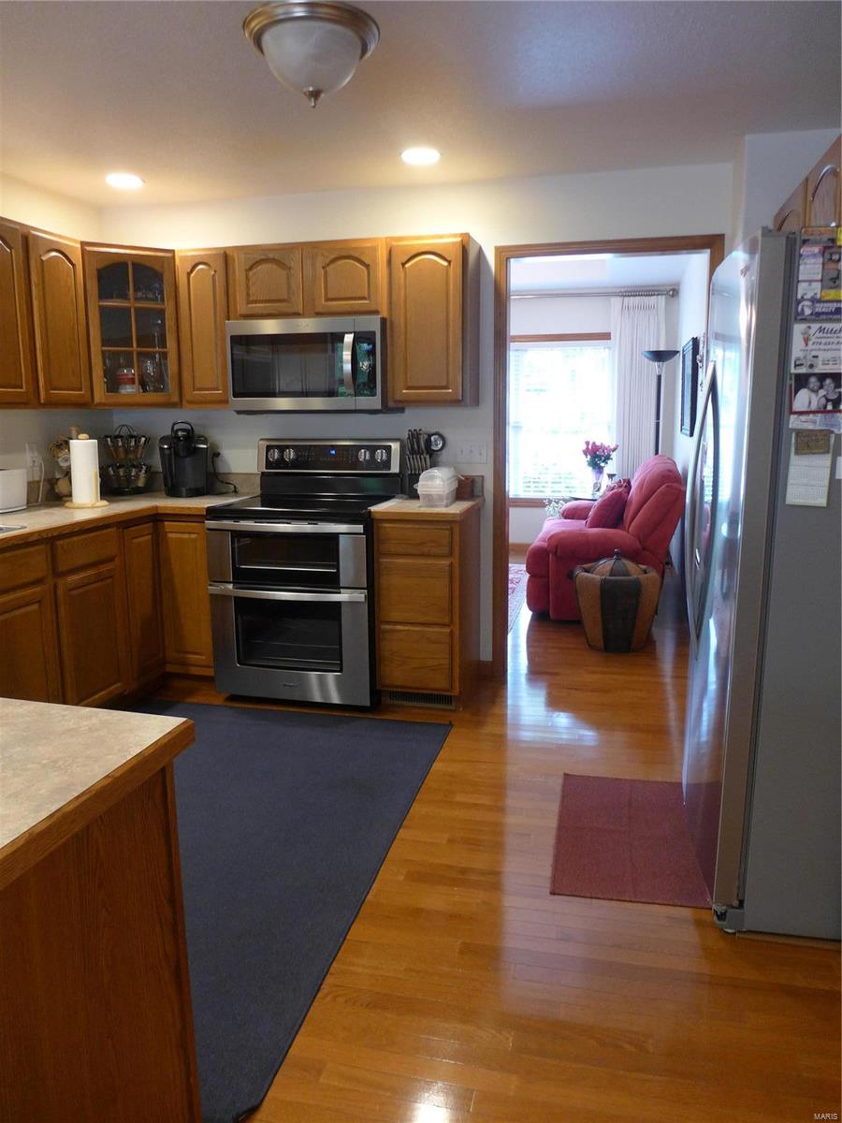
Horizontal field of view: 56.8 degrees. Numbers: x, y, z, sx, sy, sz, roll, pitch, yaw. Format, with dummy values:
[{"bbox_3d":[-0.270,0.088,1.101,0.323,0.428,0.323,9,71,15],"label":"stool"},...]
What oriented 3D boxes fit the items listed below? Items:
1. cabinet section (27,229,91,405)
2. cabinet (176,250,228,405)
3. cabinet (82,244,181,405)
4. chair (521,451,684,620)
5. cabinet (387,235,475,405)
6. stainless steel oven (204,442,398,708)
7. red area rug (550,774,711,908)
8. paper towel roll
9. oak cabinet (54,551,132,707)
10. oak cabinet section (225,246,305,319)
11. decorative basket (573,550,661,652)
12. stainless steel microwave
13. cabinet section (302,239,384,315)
[{"bbox_3d":[-1.726,-1.057,3.446,0.328,0.737,0.377,2,11,13],"label":"cabinet section"},{"bbox_3d":[-1.032,-1.161,3.962,0.240,0.750,0.310,2,11,13],"label":"cabinet"},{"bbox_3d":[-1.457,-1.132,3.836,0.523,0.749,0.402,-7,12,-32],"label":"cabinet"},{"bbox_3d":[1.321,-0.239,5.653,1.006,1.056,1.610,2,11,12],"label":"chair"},{"bbox_3d":[0.061,-1.105,3.657,0.378,0.749,0.327,2,11,12],"label":"cabinet"},{"bbox_3d":[-0.536,0.029,3.796,0.765,1.207,0.694,2,11,12],"label":"stainless steel oven"},{"bbox_3d":[0.690,0.887,2.561,0.465,0.010,0.770,2,11,12],"label":"red area rug"},{"bbox_3d":[-1.583,-0.423,3.671,0.126,0.280,0.126,0,11,0],"label":"paper towel roll"},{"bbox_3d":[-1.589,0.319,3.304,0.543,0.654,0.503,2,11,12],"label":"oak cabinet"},{"bbox_3d":[-0.687,-1.336,3.794,0.384,0.328,0.335,2,11,13],"label":"oak cabinet section"},{"bbox_3d":[1.162,0.220,4.593,0.490,0.570,0.490,2,11,13],"label":"decorative basket"},{"bbox_3d":[-0.507,-0.934,3.768,0.762,0.423,0.407,2,11,12],"label":"stainless steel microwave"},{"bbox_3d":[-0.310,-1.319,3.705,0.386,0.331,0.335,2,11,13],"label":"cabinet section"}]

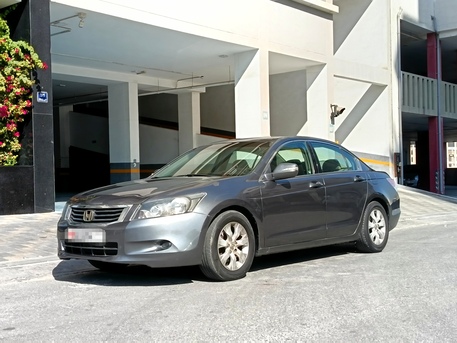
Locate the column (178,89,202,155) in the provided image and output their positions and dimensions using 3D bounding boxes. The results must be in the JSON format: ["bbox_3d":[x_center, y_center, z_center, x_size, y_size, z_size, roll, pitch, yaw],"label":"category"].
[{"bbox_3d":[-1.603,-1.192,25.444,0.760,3.917,0.441,-1,0,40],"label":"column"}]

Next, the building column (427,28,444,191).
[{"bbox_3d":[9.463,-2.697,29.120,0.450,7.373,0.470,-1,0,40],"label":"building column"}]

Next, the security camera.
[{"bbox_3d":[3.728,-2.052,21.680,0.440,0.420,0.280,-1,0,12],"label":"security camera"}]

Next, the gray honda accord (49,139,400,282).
[{"bbox_3d":[0.327,0.308,7.570,1.870,1.476,4.930,-1,0,41],"label":"gray honda accord"}]

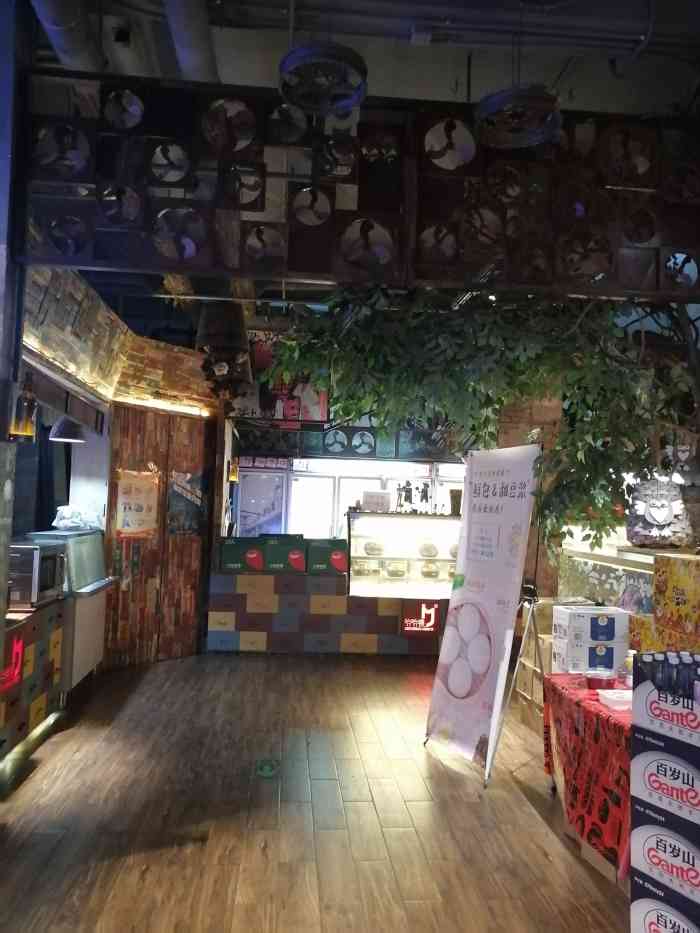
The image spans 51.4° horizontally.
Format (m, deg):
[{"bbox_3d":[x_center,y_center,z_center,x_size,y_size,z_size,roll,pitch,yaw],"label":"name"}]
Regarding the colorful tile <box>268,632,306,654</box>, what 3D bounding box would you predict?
[{"bbox_3d":[-0.625,1.718,7.107,0.350,0.196,0.025,2,-3,-5],"label":"colorful tile"}]

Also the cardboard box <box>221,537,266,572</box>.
[{"bbox_3d":[-1.057,0.883,7.305,0.416,0.320,0.250,2,-3,-5],"label":"cardboard box"}]

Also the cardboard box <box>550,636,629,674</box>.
[{"bbox_3d":[1.269,0.997,3.860,0.300,0.155,0.230,2,-3,-2],"label":"cardboard box"}]

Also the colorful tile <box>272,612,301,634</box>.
[{"bbox_3d":[-0.627,1.549,7.212,0.273,0.189,0.040,2,-4,-2],"label":"colorful tile"}]

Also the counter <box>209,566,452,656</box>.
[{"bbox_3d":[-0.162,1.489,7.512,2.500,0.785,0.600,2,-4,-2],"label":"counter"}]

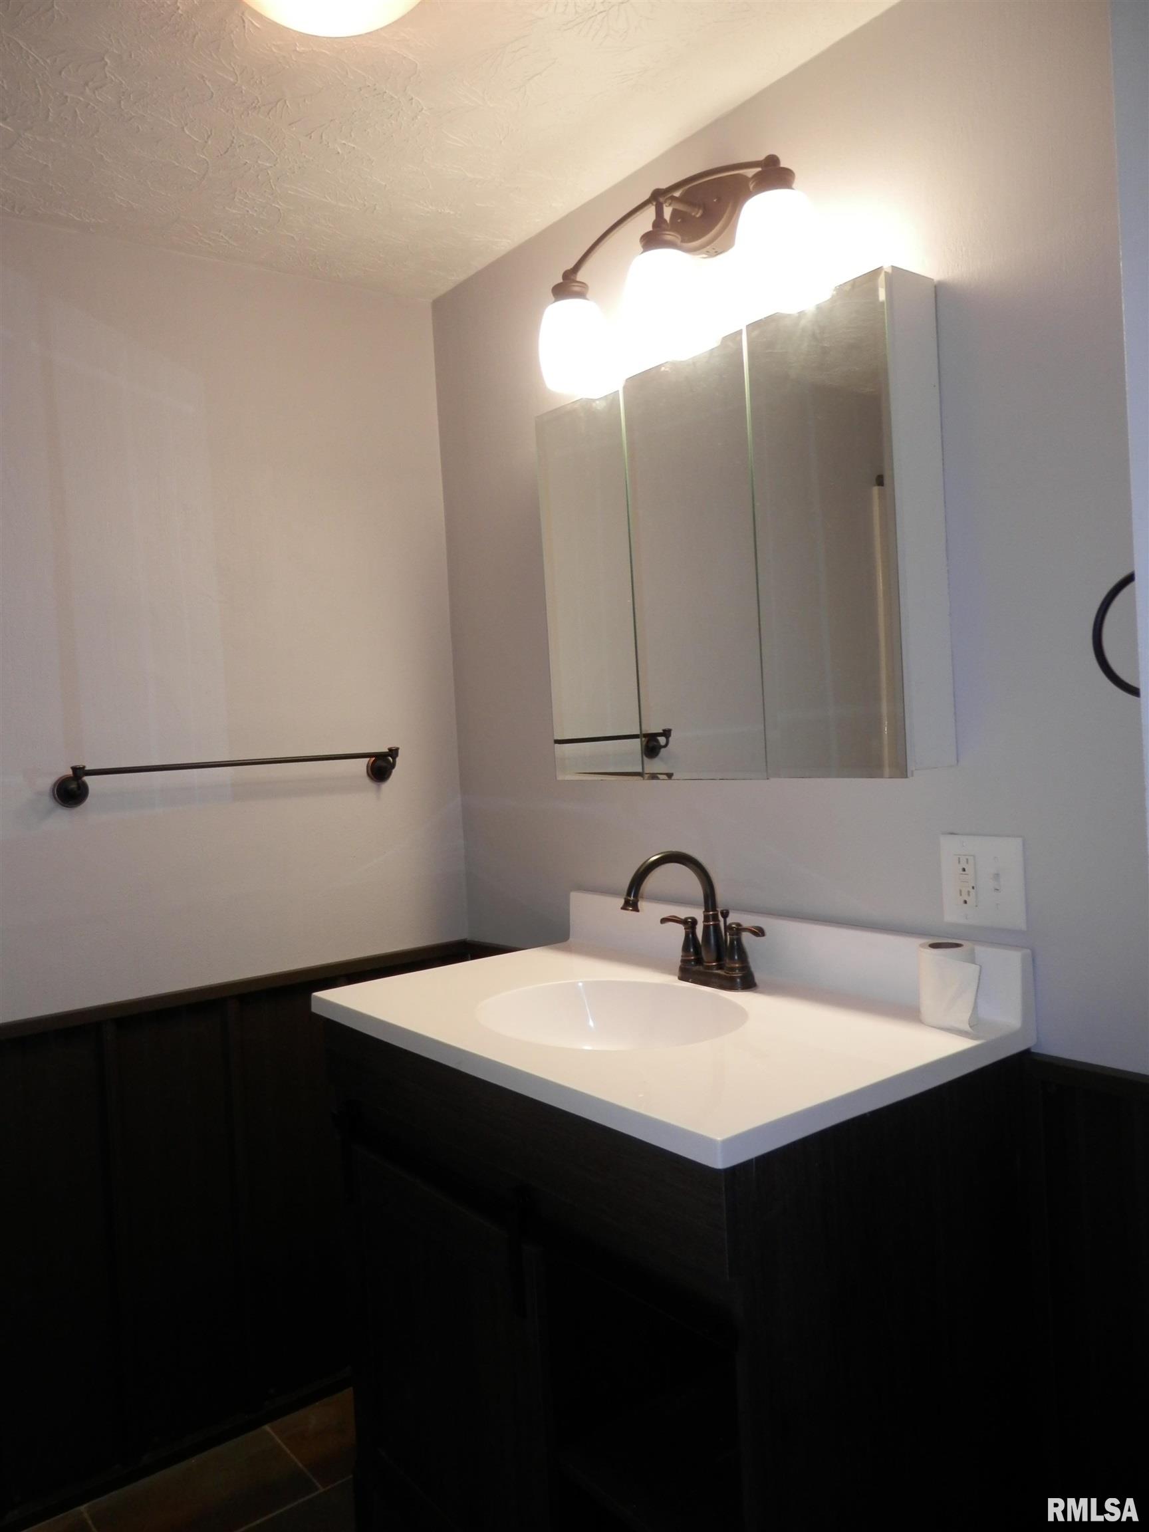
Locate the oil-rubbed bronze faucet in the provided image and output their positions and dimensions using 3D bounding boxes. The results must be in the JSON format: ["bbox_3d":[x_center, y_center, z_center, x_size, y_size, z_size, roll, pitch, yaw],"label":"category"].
[{"bbox_3d":[0.154,0.237,1.680,0.212,0.217,0.230,-4,2,-38],"label":"oil-rubbed bronze faucet"}]

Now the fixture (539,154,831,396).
[{"bbox_3d":[0.165,-0.757,1.707,0.195,0.245,0.572,-4,2,-38],"label":"fixture"}]

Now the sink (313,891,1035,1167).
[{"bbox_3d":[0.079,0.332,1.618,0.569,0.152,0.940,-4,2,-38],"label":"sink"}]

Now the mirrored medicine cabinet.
[{"bbox_3d":[0.224,-0.310,1.743,0.111,0.653,0.753,-4,2,-38],"label":"mirrored medicine cabinet"}]

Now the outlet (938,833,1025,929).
[{"bbox_3d":[0.540,0.152,1.462,0.009,0.119,0.120,-4,2,-38],"label":"outlet"}]

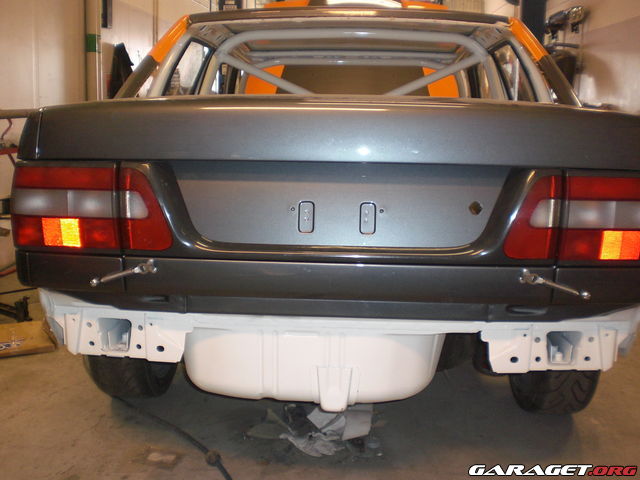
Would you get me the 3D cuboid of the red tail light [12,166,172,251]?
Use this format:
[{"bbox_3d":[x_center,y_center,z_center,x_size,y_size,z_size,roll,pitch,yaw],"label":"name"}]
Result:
[{"bbox_3d":[-0.567,-0.089,1.659,0.433,0.201,0.150,2,9,2],"label":"red tail light"}]

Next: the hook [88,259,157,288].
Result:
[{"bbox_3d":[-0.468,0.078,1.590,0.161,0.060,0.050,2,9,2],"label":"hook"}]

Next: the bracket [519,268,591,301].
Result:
[{"bbox_3d":[0.548,0.104,1.556,0.156,0.068,0.050,2,9,2],"label":"bracket"}]

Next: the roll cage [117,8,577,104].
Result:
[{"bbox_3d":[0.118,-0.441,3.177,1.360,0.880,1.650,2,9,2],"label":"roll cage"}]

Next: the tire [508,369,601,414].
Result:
[{"bbox_3d":[0.822,0.321,2.487,0.220,0.624,0.624,2,9,2],"label":"tire"}]

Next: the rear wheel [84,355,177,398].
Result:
[{"bbox_3d":[-0.671,0.281,2.538,0.220,0.624,0.624,2,9,2],"label":"rear wheel"}]

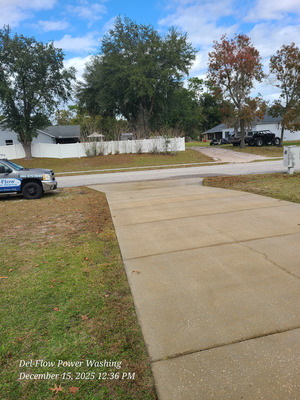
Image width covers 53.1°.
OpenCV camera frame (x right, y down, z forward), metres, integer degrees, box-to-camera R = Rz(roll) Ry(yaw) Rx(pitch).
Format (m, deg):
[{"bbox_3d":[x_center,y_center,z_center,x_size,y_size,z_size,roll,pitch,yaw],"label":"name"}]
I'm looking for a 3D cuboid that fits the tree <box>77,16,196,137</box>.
[{"bbox_3d":[-1.839,-17.608,46.480,18.500,19.500,18.000,-4,9,-9],"label":"tree"}]

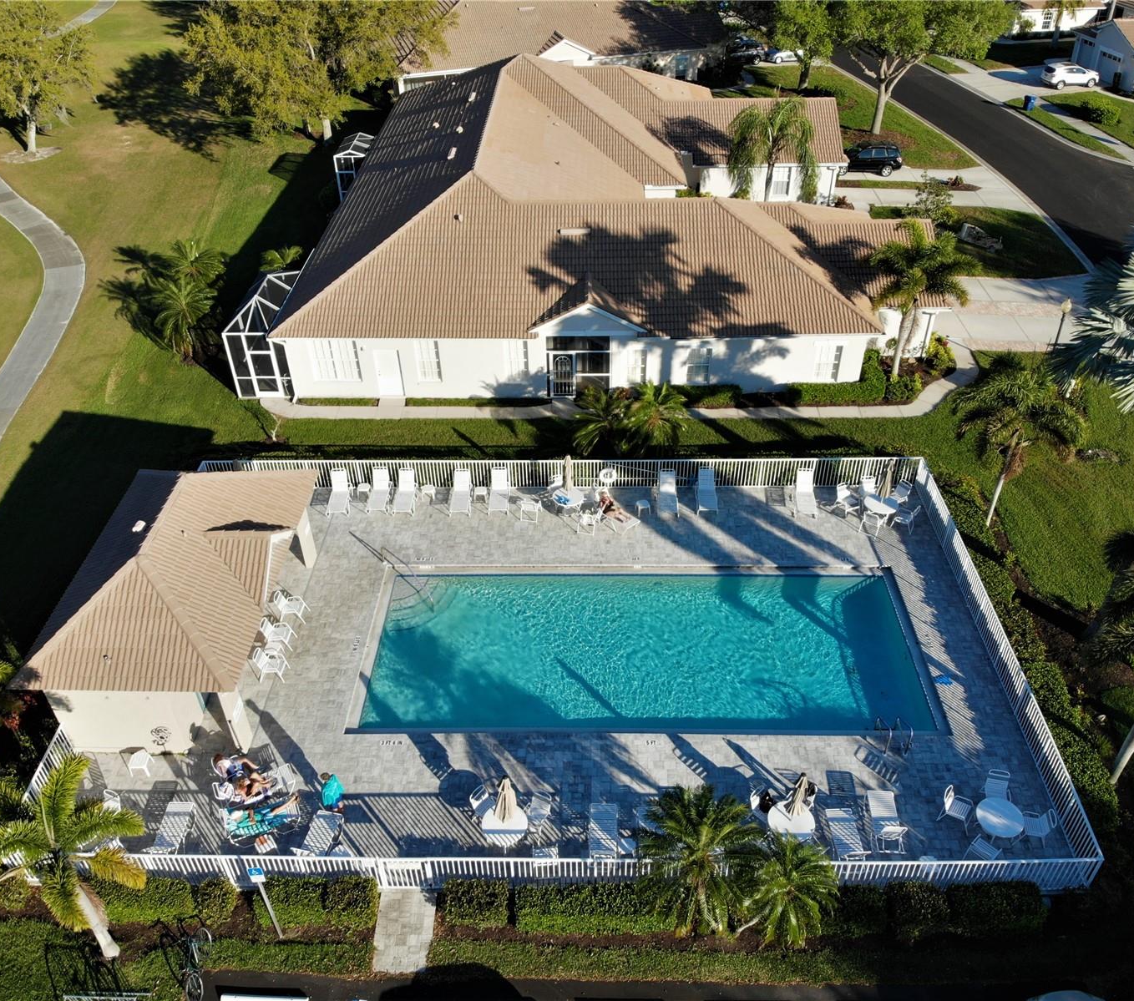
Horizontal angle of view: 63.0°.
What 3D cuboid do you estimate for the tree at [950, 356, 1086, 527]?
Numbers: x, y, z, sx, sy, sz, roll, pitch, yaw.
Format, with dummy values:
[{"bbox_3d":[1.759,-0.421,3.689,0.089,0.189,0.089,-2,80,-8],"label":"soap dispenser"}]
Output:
[{"bbox_3d":[13.753,-1.381,29.001,3.800,5.700,3.800,0,39,2],"label":"tree"}]

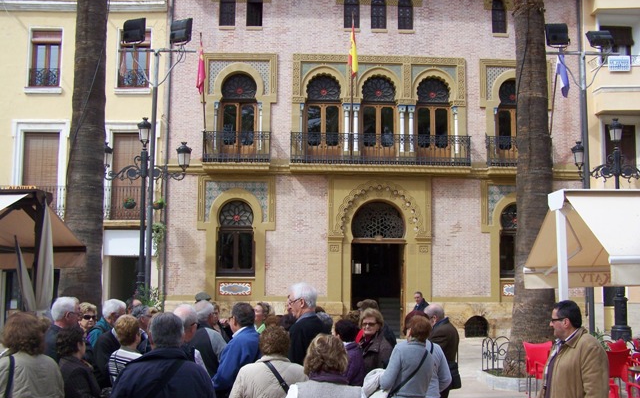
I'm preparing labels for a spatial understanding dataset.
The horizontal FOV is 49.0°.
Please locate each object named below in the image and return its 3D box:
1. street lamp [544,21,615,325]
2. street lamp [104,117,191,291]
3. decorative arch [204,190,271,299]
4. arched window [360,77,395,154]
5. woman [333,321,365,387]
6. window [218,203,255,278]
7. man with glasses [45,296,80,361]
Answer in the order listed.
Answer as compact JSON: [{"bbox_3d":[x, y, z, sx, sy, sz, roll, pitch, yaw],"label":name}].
[{"bbox_3d":[6.842,-0.349,18.011,1.967,8.582,0.450,1,-6,-2],"label":"street lamp"},{"bbox_3d":[-4.610,0.847,18.355,2.456,6.062,0.470,1,-6,-2],"label":"street lamp"},{"bbox_3d":[-2.635,1.333,22.515,2.289,3.672,0.300,1,-7,-3],"label":"decorative arch"},{"bbox_3d":[1.967,-2.695,23.391,1.152,2.885,0.250,1,-7,-3],"label":"arched window"},{"bbox_3d":[0.223,1.785,5.803,0.460,1.550,0.320,7,-10,-43],"label":"woman"},{"bbox_3d":[-2.650,1.252,22.109,1.207,2.359,0.250,1,-6,-2],"label":"window"},{"bbox_3d":[-1.964,1.587,5.295,0.340,1.680,0.500,5,-9,-33],"label":"man with glasses"}]

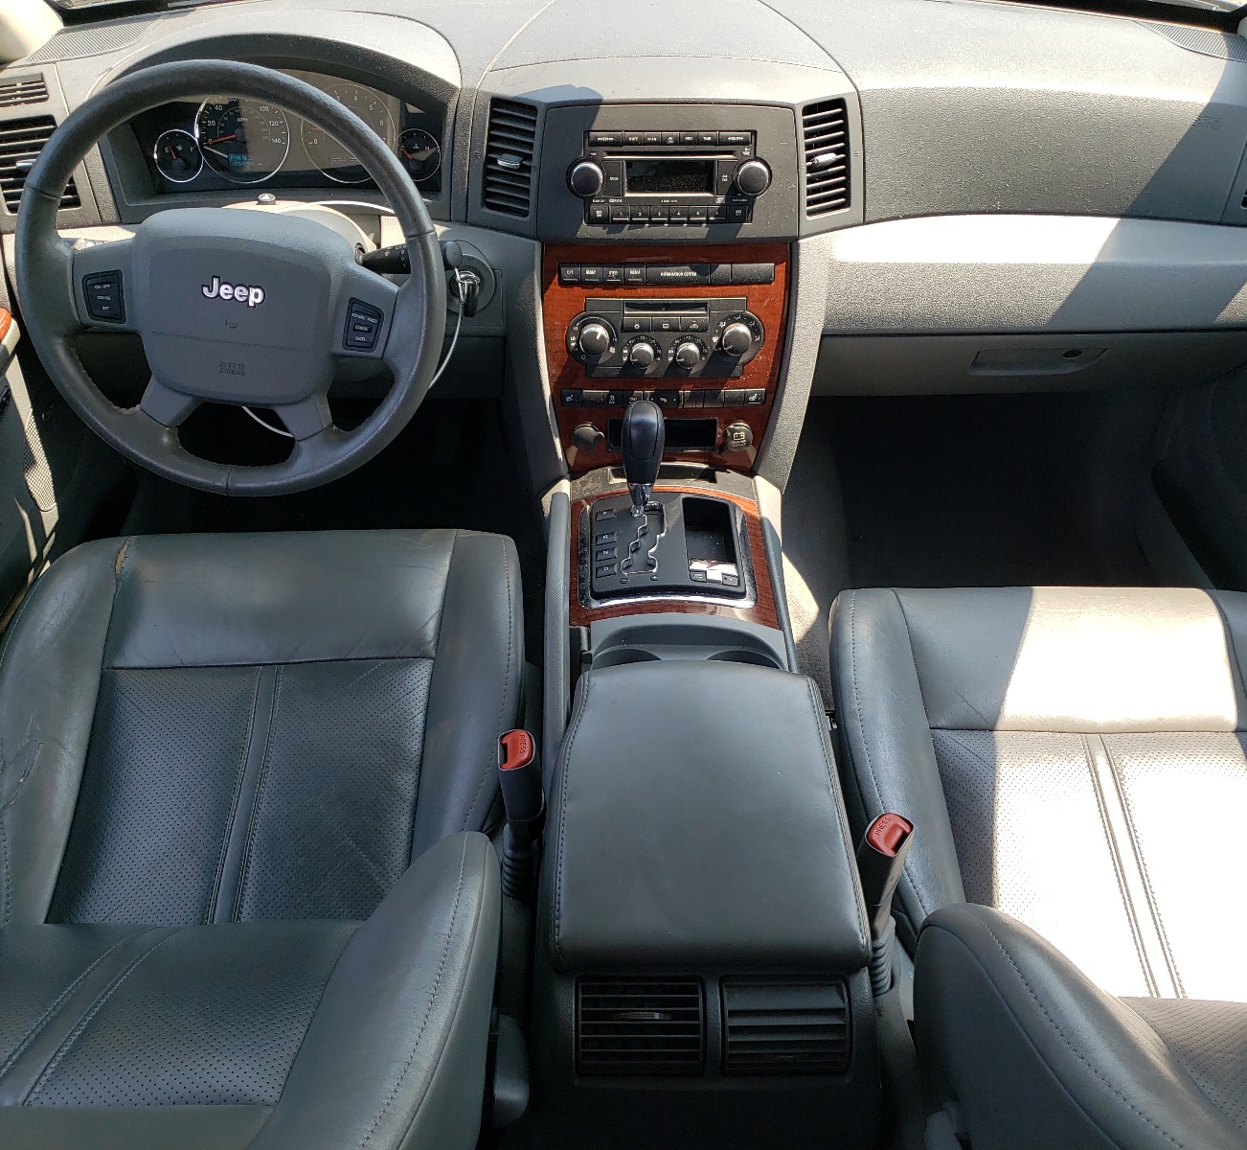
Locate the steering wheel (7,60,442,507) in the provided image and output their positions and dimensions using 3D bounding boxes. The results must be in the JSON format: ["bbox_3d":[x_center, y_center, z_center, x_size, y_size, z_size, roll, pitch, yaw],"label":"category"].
[{"bbox_3d":[-0.350,-0.258,1.044,0.382,0.382,0.115,5,19,-3],"label":"steering wheel"}]

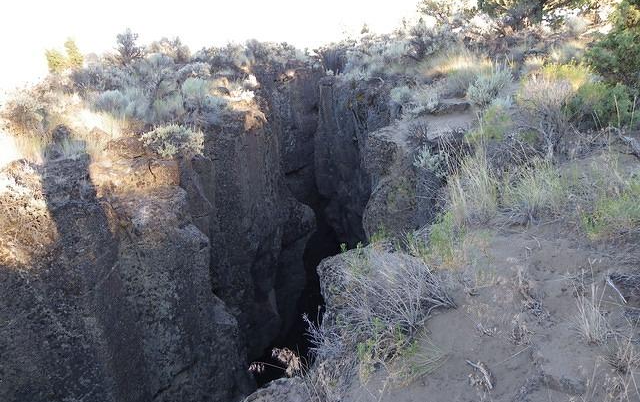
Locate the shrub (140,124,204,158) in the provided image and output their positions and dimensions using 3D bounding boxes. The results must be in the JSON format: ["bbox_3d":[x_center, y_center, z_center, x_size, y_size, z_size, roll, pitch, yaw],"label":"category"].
[{"bbox_3d":[-2.179,-0.894,7.100,0.945,0.460,0.750,-7,18,-16],"label":"shrub"}]

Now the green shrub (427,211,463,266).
[{"bbox_3d":[0.940,0.288,3.600,0.285,0.370,0.280,3,18,15],"label":"green shrub"}]

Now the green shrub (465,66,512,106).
[{"bbox_3d":[3.244,-2.191,9.200,0.880,0.780,0.800,4,18,18],"label":"green shrub"}]

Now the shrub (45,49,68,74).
[{"bbox_3d":[-9.319,-4.933,17.000,0.849,0.850,0.850,-11,19,-26],"label":"shrub"}]

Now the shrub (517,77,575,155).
[{"bbox_3d":[2.815,-1.055,6.000,0.724,0.950,0.700,6,19,24],"label":"shrub"}]

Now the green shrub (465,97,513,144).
[{"bbox_3d":[2.384,-1.139,6.800,0.679,0.600,0.580,4,18,19],"label":"green shrub"}]

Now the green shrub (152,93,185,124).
[{"bbox_3d":[-2.963,-1.809,9.400,0.626,0.550,0.580,-7,18,-16],"label":"green shrub"}]

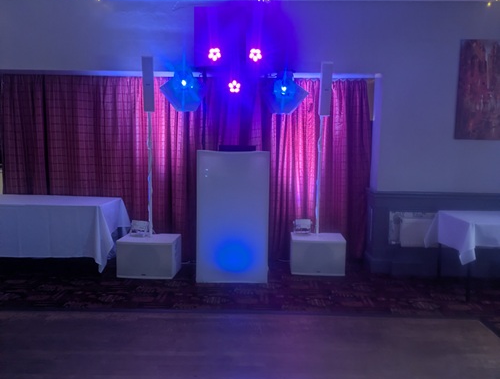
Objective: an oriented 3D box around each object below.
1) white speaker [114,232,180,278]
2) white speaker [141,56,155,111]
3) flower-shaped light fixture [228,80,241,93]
[{"bbox_3d":[-1.067,0.710,5.165,0.579,0.380,0.451,1,6,3],"label":"white speaker"},{"bbox_3d":[-1.056,-1.100,5.020,0.109,0.565,0.125,-2,6,-9],"label":"white speaker"},{"bbox_3d":[-0.162,-1.102,5.166,0.135,0.135,0.090,1,6,0],"label":"flower-shaped light fixture"}]

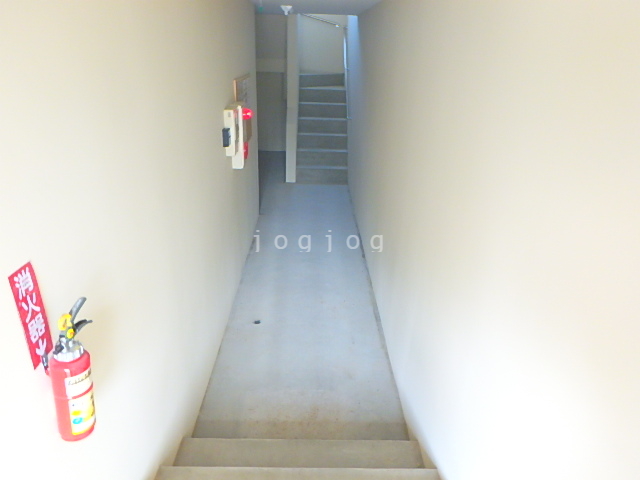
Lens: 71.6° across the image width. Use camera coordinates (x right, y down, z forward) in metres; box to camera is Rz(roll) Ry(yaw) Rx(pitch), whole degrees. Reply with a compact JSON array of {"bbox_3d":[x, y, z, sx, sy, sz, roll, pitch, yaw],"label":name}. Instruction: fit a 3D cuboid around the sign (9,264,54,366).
[{"bbox_3d":[-0.646,0.173,1.004,0.008,0.240,0.079,2,24,-2],"label":"sign"}]

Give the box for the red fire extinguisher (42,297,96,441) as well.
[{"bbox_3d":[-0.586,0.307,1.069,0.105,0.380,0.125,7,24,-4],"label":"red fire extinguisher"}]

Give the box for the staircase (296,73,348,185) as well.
[{"bbox_3d":[0.046,-1.926,7.497,0.820,1.480,1.950,2,24,-2],"label":"staircase"}]

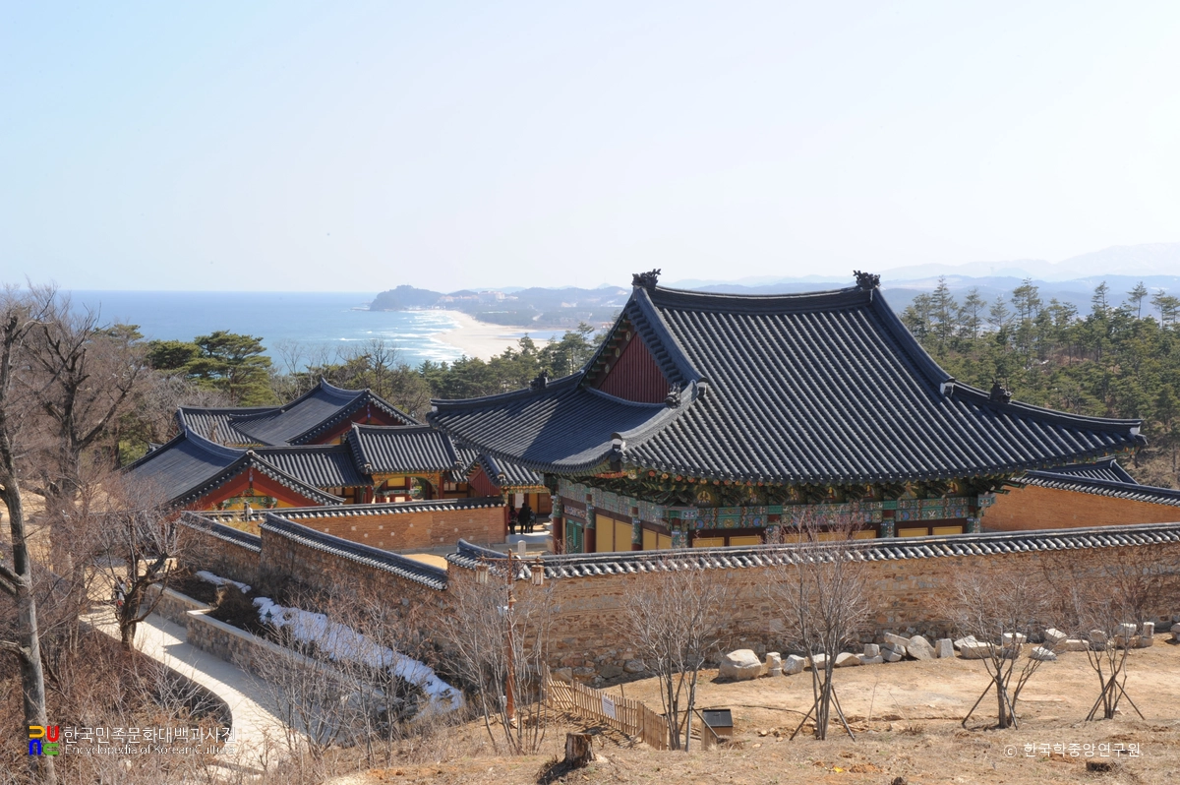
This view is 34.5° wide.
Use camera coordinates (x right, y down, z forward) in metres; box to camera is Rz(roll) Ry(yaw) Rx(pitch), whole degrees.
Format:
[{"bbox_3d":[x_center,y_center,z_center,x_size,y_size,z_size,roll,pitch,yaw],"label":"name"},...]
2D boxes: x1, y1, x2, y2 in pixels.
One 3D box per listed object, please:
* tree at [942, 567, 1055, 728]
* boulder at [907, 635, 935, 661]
[{"bbox_3d":[10.407,6.566,48.500,2.812,4.111,2.812,0,3,0],"label":"tree"},{"bbox_3d":[9.929,7.687,57.000,0.826,0.712,0.661,0,3,0],"label":"boulder"}]

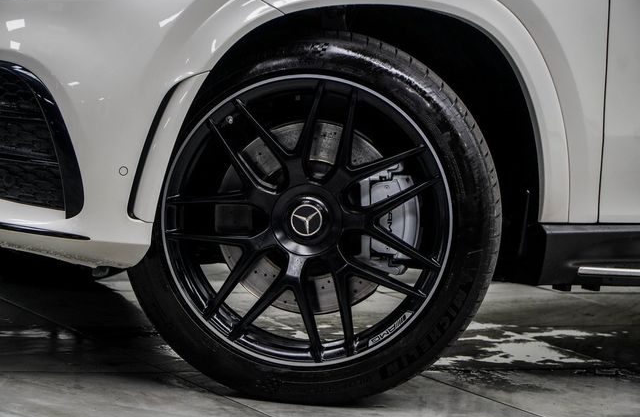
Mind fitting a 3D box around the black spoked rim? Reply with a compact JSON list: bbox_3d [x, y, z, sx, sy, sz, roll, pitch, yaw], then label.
[{"bbox_3d":[-0.013,0.016,4.589,0.590,0.590,0.245,0,4,7],"label":"black spoked rim"}]

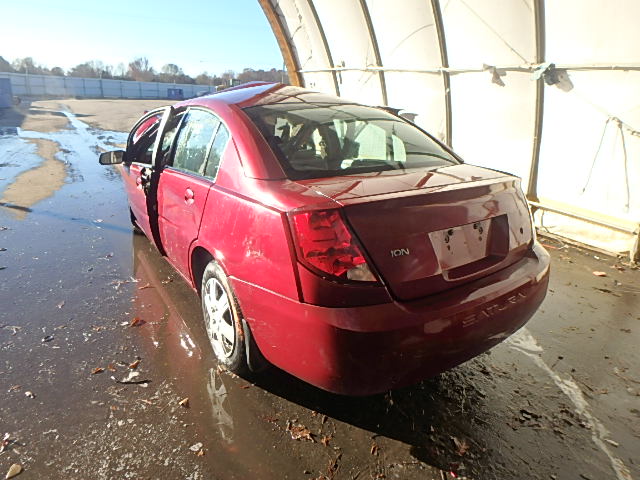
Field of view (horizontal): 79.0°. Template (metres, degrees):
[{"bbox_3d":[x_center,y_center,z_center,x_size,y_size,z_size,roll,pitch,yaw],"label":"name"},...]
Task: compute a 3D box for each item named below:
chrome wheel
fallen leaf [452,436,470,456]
[{"bbox_3d":[-0.498,0.410,2.175,0.170,0.445,0.445,-11,24,-32],"label":"chrome wheel"},{"bbox_3d":[0.630,0.913,1.721,0.071,0.025,0.106,2,20,2],"label":"fallen leaf"}]

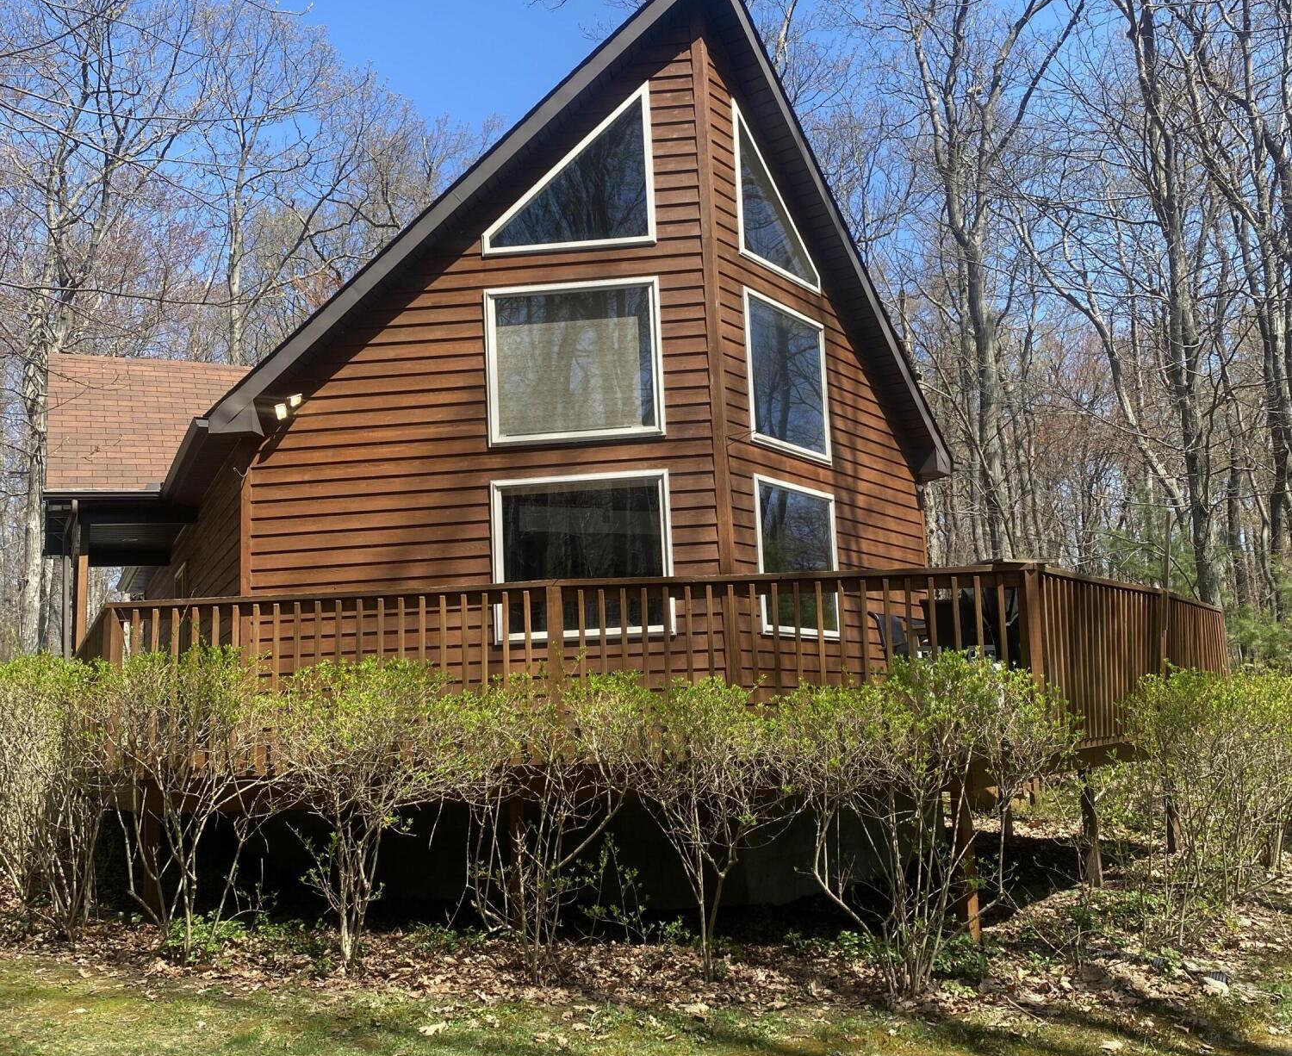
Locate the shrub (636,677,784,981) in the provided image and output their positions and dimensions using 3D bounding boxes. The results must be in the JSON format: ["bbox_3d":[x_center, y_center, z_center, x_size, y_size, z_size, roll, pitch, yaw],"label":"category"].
[{"bbox_3d":[0.340,1.582,6.902,0.800,1.565,0.850,-3,-7,2],"label":"shrub"}]

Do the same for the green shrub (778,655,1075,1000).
[{"bbox_3d":[1.425,1.504,6.603,1.420,1.697,1.250,-4,-8,11],"label":"green shrub"}]

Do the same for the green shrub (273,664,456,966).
[{"bbox_3d":[-1.576,1.592,7.314,1.000,1.709,1.000,-1,-8,-12],"label":"green shrub"}]

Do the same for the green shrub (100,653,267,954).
[{"bbox_3d":[-2.673,1.560,7.526,0.930,1.731,0.950,0,-8,-20],"label":"green shrub"}]

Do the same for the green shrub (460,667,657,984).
[{"bbox_3d":[-0.482,1.599,7.055,1.020,1.609,1.000,-2,-7,-4],"label":"green shrub"}]

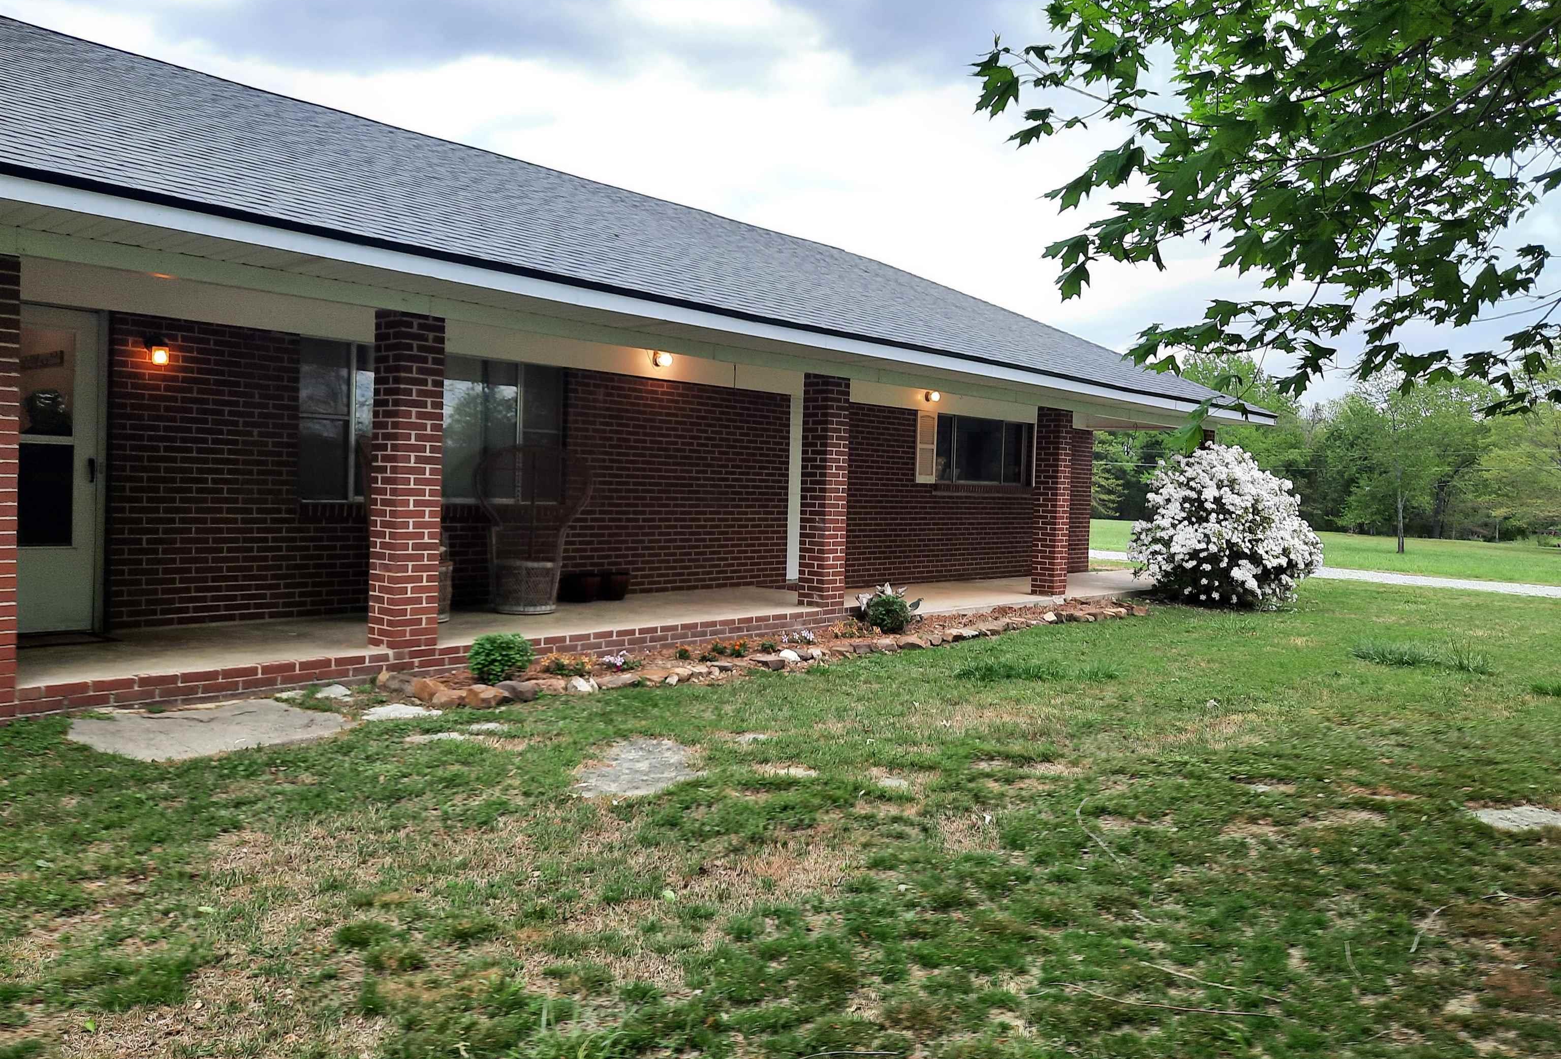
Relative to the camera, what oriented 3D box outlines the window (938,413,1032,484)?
[{"bbox_3d":[2.779,-1.066,15.421,0.120,0.890,2.450,4,3,41],"label":"window"}]

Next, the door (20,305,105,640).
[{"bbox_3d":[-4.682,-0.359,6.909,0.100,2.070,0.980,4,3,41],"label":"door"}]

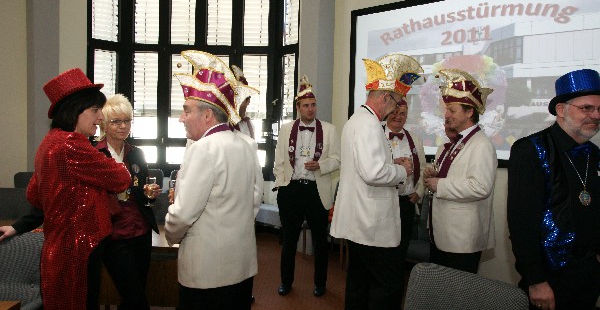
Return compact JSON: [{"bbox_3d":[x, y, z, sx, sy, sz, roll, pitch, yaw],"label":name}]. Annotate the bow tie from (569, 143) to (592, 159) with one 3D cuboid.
[{"bbox_3d":[1.220,-0.014,1.950,0.125,0.065,0.040,1,4,-13],"label":"bow tie"}]

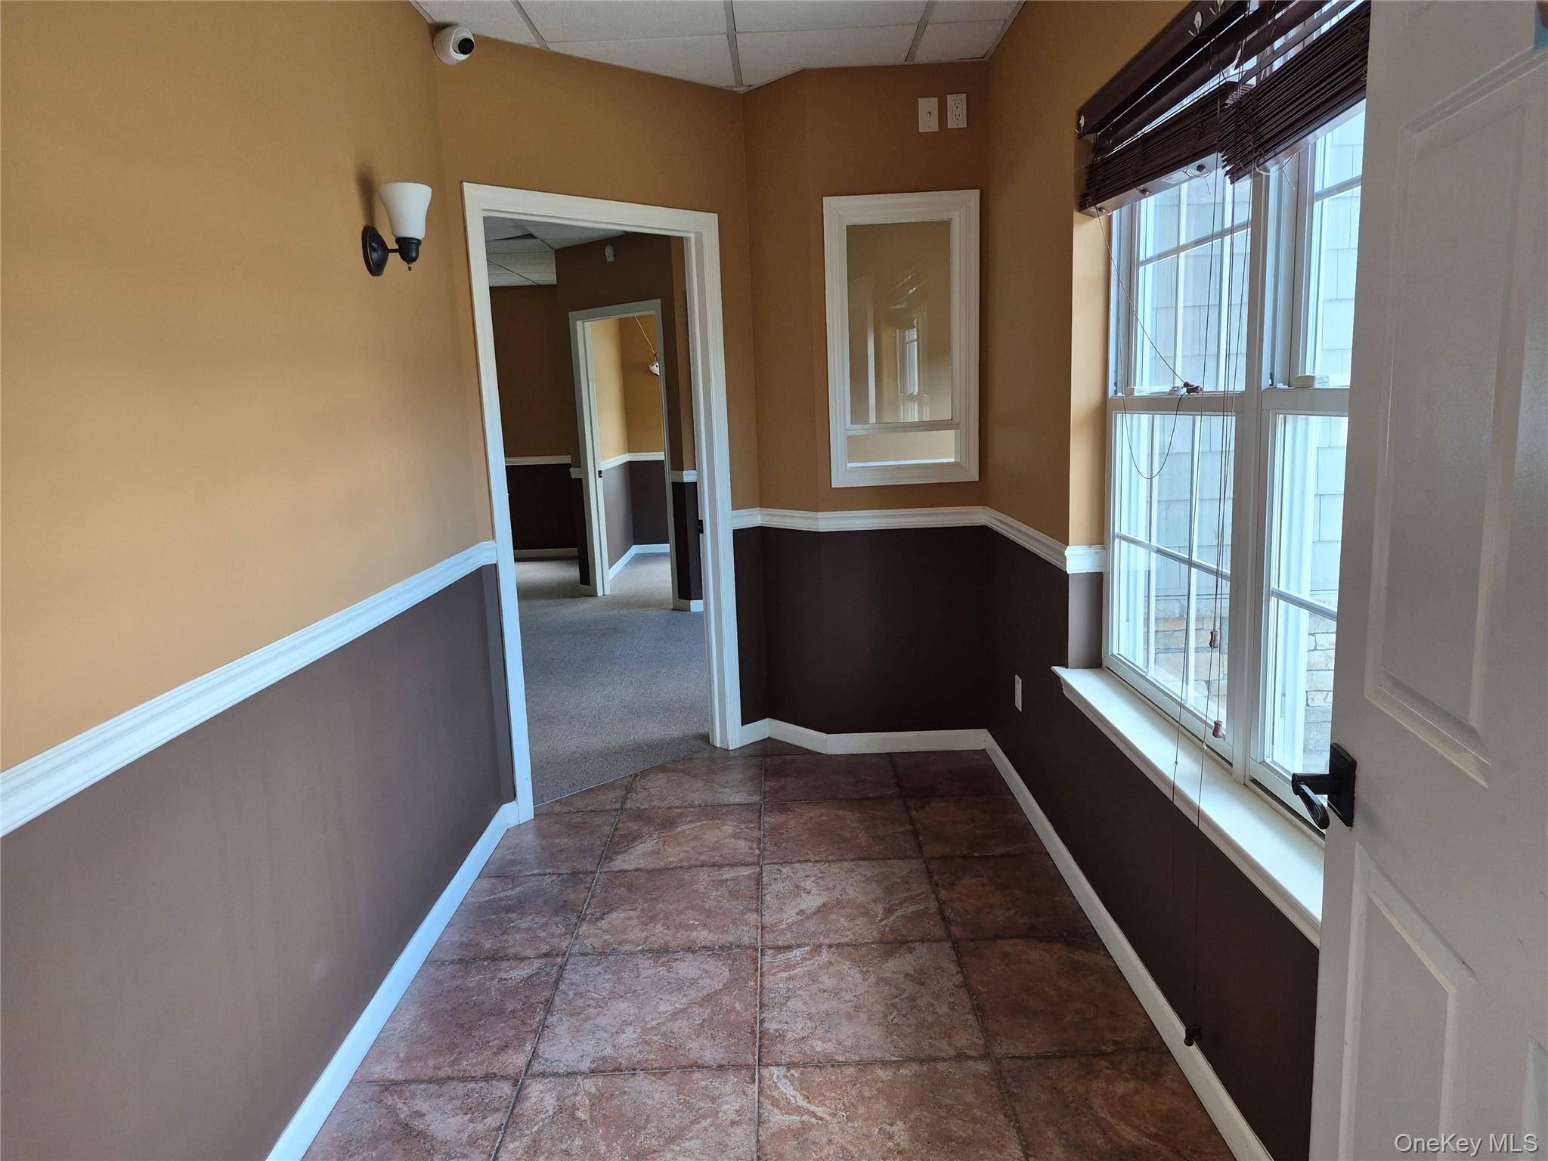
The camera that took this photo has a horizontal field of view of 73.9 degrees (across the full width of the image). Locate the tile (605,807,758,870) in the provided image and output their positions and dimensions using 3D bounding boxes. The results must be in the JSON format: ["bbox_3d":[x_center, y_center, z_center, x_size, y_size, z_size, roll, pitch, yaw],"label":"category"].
[{"bbox_3d":[-0.286,0.845,3.388,0.490,0.010,0.490,-2,9,0],"label":"tile"}]

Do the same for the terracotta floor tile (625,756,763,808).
[{"bbox_3d":[-0.287,0.765,3.877,0.490,0.010,0.490,-2,9,0],"label":"terracotta floor tile"}]

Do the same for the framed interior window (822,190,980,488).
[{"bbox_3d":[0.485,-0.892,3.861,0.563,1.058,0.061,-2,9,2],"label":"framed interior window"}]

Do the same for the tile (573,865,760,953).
[{"bbox_3d":[-0.291,0.944,2.962,0.504,0.010,0.492,-2,10,0],"label":"tile"}]

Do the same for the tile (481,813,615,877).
[{"bbox_3d":[-0.757,0.865,3.391,0.444,0.010,0.490,-2,9,0],"label":"tile"}]

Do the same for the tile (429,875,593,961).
[{"bbox_3d":[-0.743,0.961,2.965,0.388,0.010,0.492,-2,10,0],"label":"tile"}]

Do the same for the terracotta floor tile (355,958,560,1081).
[{"bbox_3d":[-0.743,1.045,2.477,0.388,0.010,0.487,-2,10,0],"label":"terracotta floor tile"}]

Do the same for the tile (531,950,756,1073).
[{"bbox_3d":[-0.291,1.028,2.474,0.504,0.010,0.487,-2,10,0],"label":"tile"}]

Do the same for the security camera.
[{"bbox_3d":[-0.972,-1.630,3.123,0.111,0.111,0.101,-8,11,-29],"label":"security camera"}]

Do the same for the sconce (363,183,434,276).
[{"bbox_3d":[-0.944,-0.882,2.607,0.168,0.214,0.134,-2,9,2],"label":"sconce"}]

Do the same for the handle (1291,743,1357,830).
[{"bbox_3d":[0.640,0.248,1.200,0.057,0.080,0.125,-1,10,10],"label":"handle"}]

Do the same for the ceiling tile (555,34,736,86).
[{"bbox_3d":[-0.439,-1.819,3.629,0.602,0.016,0.590,-2,10,0],"label":"ceiling tile"}]

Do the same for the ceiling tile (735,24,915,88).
[{"bbox_3d":[0.175,-1.840,3.618,0.601,0.016,0.586,-2,9,1],"label":"ceiling tile"}]

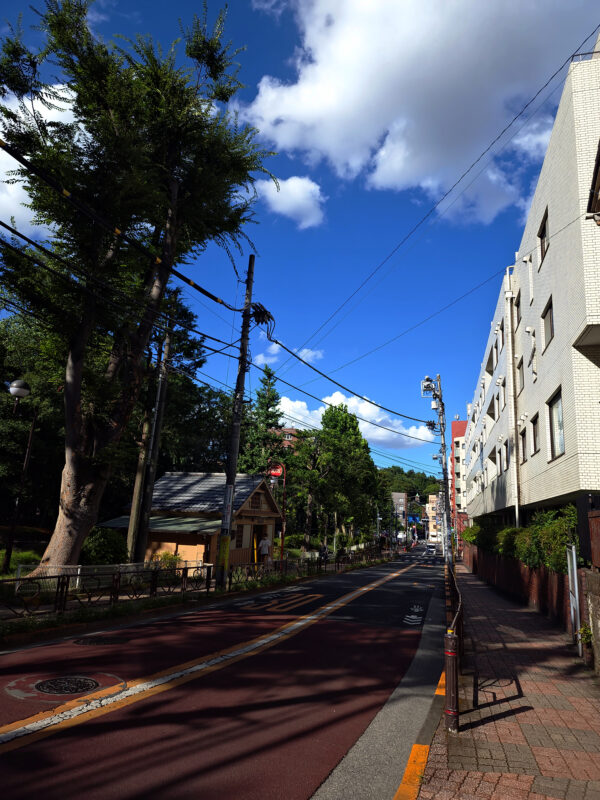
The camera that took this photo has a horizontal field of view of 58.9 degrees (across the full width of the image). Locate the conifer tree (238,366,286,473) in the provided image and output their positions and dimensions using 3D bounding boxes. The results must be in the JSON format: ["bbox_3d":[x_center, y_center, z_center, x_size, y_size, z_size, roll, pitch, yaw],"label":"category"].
[{"bbox_3d":[-2.757,3.908,36.012,4.600,12.900,4.600,4,-13,0],"label":"conifer tree"}]

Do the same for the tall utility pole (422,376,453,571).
[{"bbox_3d":[8.043,3.888,31.042,1.700,11.100,1.000,0,-14,15],"label":"tall utility pole"}]

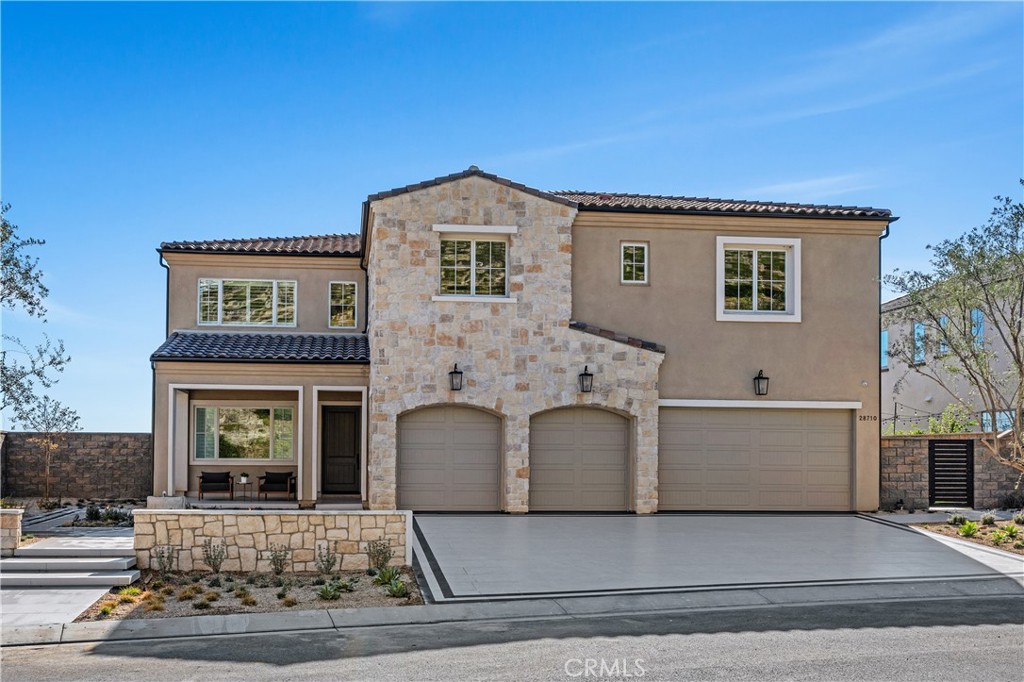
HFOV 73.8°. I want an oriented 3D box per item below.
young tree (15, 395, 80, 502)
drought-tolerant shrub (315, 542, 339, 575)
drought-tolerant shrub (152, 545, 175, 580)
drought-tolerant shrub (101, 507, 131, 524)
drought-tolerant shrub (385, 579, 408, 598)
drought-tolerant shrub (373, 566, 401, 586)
[{"bbox_3d":[-12.661,2.930,18.600,1.800,2.950,1.700,0,-3,0],"label":"young tree"},{"bbox_3d":[-3.004,3.522,11.050,0.390,0.500,0.370,0,-3,0],"label":"drought-tolerant shrub"},{"bbox_3d":[-5.618,3.562,11.000,0.360,0.530,0.350,0,-3,0],"label":"drought-tolerant shrub"},{"bbox_3d":[-8.636,3.810,14.900,0.600,0.340,0.520,0,-3,0],"label":"drought-tolerant shrub"},{"bbox_3d":[-1.684,3.609,9.950,0.360,0.260,0.350,0,-3,0],"label":"drought-tolerant shrub"},{"bbox_3d":[-1.922,3.606,10.450,0.420,0.260,0.400,0,-3,0],"label":"drought-tolerant shrub"}]

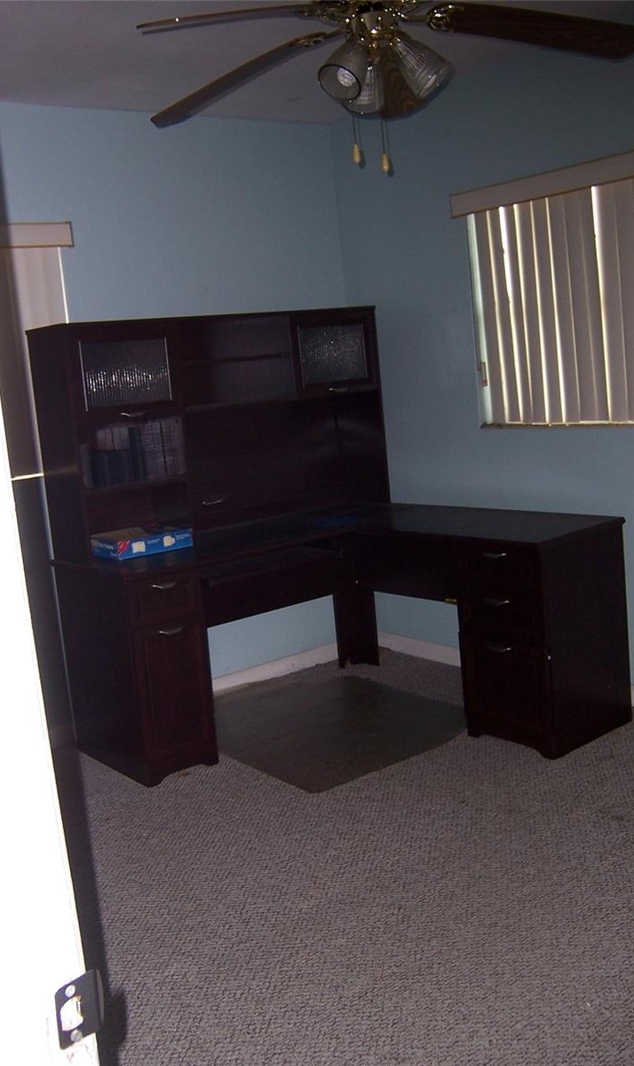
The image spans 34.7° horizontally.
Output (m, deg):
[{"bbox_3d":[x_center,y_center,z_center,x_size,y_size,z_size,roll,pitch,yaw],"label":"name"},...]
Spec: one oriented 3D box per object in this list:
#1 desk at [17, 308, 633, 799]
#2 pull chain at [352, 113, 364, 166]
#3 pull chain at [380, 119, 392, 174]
[{"bbox_3d":[0.042,-0.019,3.710,1.495,1.609,1.497,-13,12,-38],"label":"desk"},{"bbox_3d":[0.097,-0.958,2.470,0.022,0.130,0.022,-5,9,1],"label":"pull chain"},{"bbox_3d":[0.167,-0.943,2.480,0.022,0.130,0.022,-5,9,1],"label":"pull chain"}]

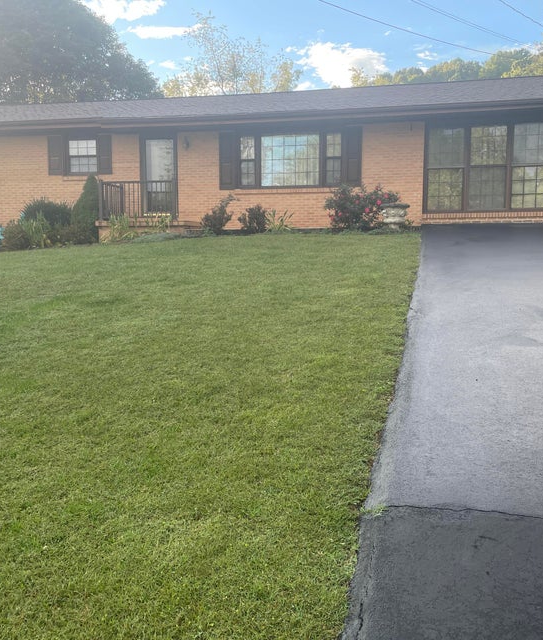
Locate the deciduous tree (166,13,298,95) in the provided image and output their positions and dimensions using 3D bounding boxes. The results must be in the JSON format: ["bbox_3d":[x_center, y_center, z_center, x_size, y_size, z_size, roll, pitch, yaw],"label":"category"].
[{"bbox_3d":[-2.162,-9.998,35.114,7.600,12.900,7.200,1,6,12],"label":"deciduous tree"}]

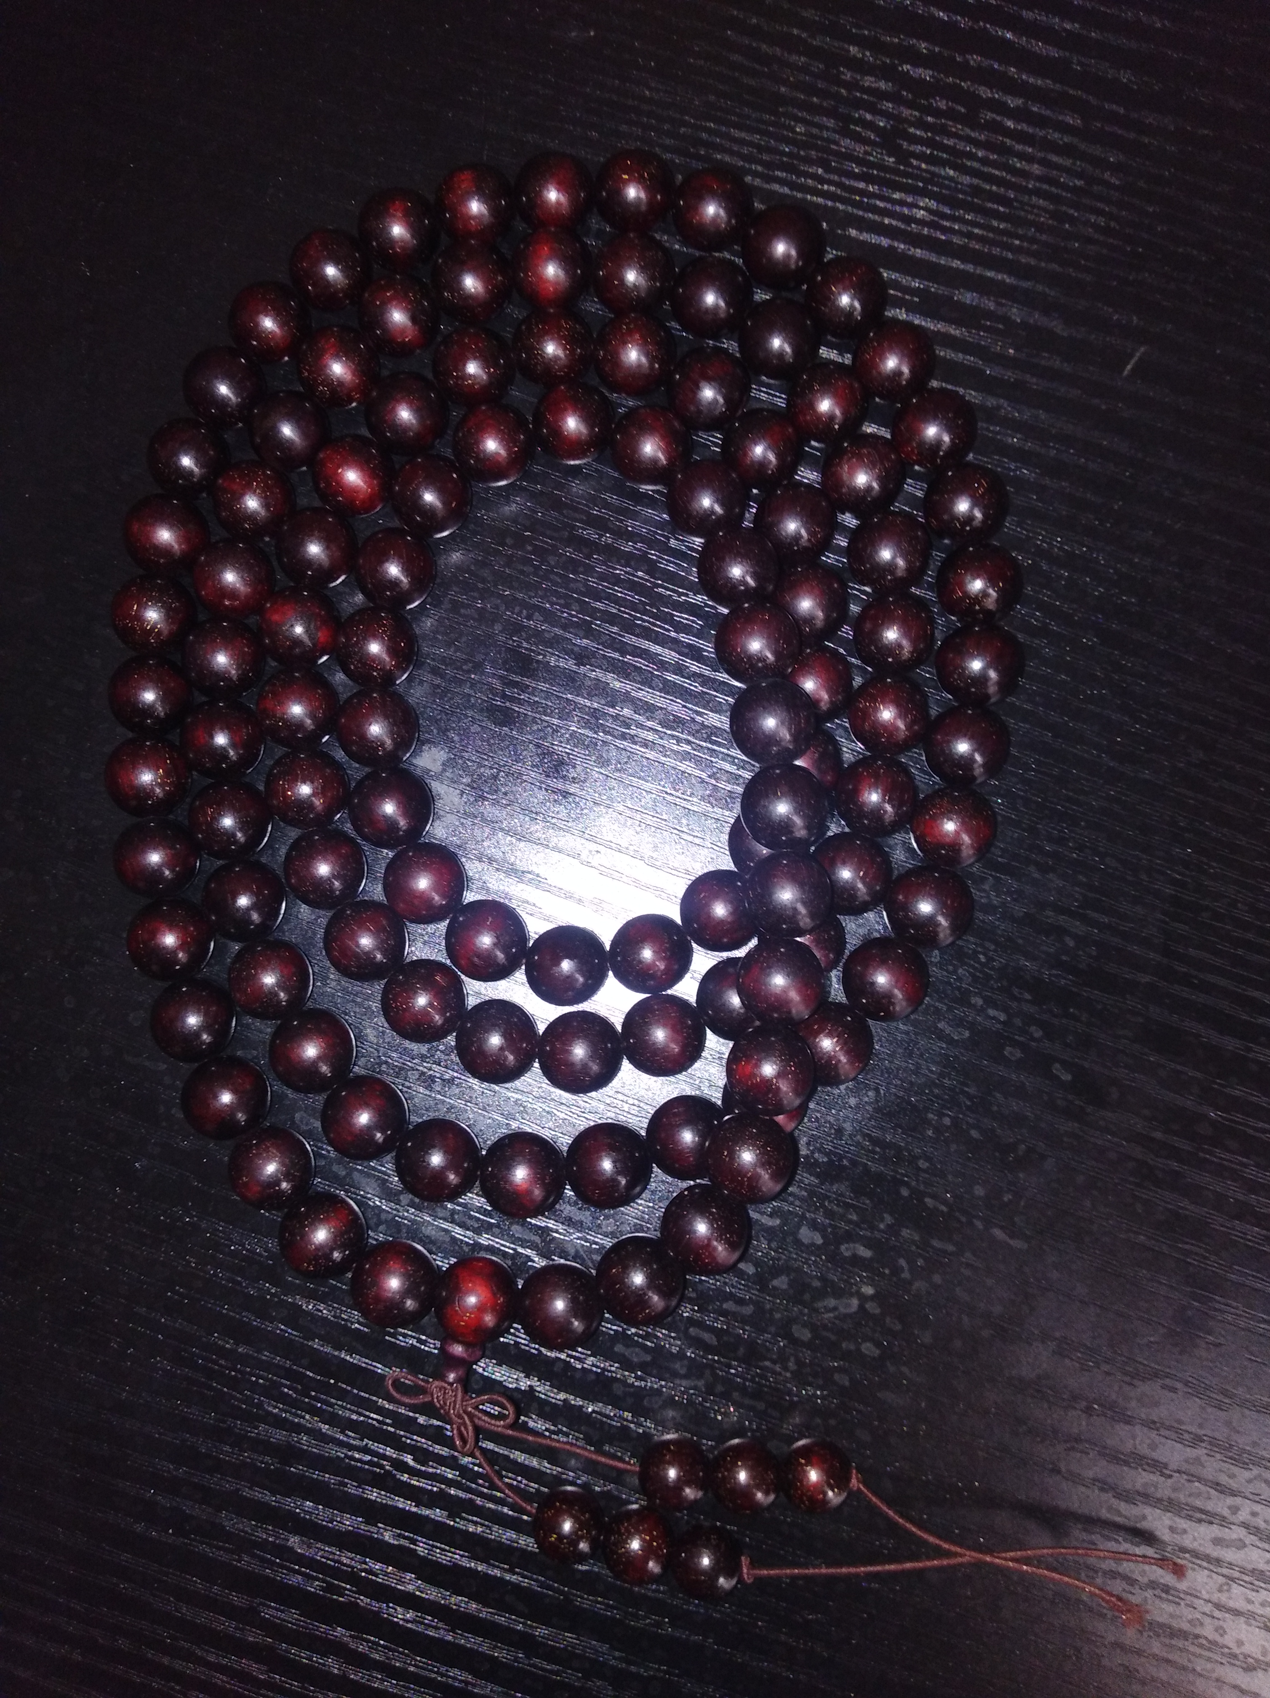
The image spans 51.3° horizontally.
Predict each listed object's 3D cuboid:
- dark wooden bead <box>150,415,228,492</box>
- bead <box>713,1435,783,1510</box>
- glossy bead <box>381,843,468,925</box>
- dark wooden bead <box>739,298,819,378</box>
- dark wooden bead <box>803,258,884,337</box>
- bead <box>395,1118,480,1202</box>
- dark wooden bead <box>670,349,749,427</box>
[{"bbox_3d":[-0.084,-0.074,0.248,0.015,0.015,0.015,0,86,1],"label":"dark wooden bead"},{"bbox_3d":[0.015,0.082,0.173,0.009,0.009,0.009,0,87,1],"label":"bead"},{"bbox_3d":[-0.038,0.006,0.242,0.015,0.015,0.015,0,86,1],"label":"glossy bead"},{"bbox_3d":[0.027,-0.096,0.248,0.015,0.015,0.015,0,86,1],"label":"dark wooden bead"},{"bbox_3d":[0.040,-0.104,0.249,0.015,0.015,0.015,0,86,1],"label":"dark wooden bead"},{"bbox_3d":[-0.036,0.056,0.238,0.015,0.015,0.015,0,86,1],"label":"bead"},{"bbox_3d":[0.010,-0.063,0.180,0.011,0.011,0.011,0,87,1],"label":"dark wooden bead"}]

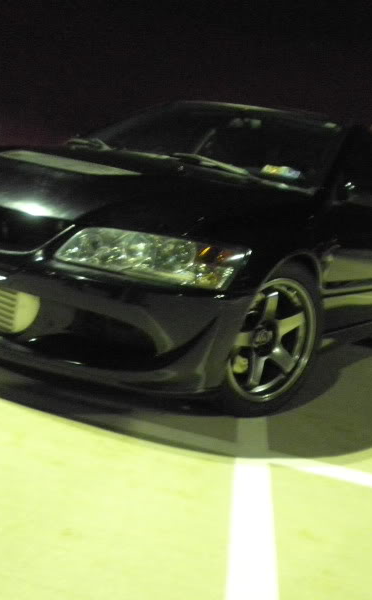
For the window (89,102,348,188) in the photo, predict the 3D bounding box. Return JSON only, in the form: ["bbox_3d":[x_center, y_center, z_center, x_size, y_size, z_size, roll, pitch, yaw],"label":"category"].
[{"bbox_3d":[0.155,-0.877,3.204,1.417,0.142,0.769,17,44,31],"label":"window"}]

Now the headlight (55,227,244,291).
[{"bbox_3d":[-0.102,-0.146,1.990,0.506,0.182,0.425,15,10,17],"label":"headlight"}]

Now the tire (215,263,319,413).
[{"bbox_3d":[0.272,0.143,2.414,0.630,0.630,0.230,4,12,-40],"label":"tire"}]

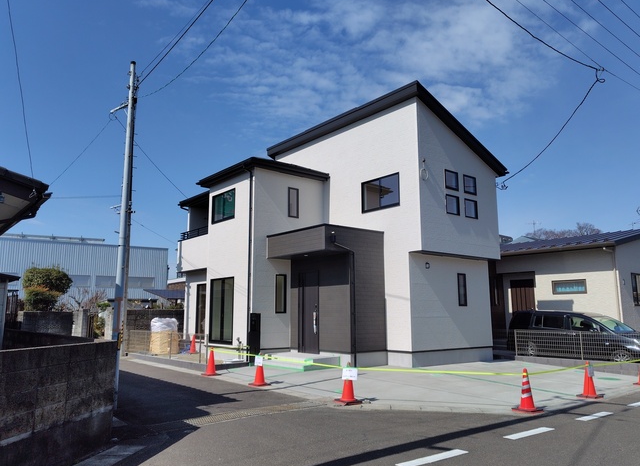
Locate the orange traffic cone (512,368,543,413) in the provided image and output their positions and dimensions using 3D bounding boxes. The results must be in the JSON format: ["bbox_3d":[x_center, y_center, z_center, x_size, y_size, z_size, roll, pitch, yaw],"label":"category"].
[{"bbox_3d":[3.453,2.627,7.100,0.390,0.700,0.390,-8,-12,39],"label":"orange traffic cone"}]

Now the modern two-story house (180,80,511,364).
[{"bbox_3d":[0.029,0.410,16.825,7.300,8.600,11.100,7,-12,-36],"label":"modern two-story house"}]

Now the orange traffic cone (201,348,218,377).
[{"bbox_3d":[-2.832,3.370,11.150,0.390,0.700,0.390,-2,-10,15],"label":"orange traffic cone"}]

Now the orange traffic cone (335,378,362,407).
[{"bbox_3d":[0.536,2.739,7.800,0.390,0.700,0.390,-8,-12,39],"label":"orange traffic cone"}]

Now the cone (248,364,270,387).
[{"bbox_3d":[-1.334,3.082,9.600,0.390,0.700,0.390,-2,-10,15],"label":"cone"}]

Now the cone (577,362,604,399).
[{"bbox_3d":[5.352,2.917,8.450,0.390,0.700,0.390,-8,-12,39],"label":"cone"}]

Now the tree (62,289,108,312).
[{"bbox_3d":[-11.631,4.223,21.000,2.100,2.800,2.000,0,-9,0],"label":"tree"}]

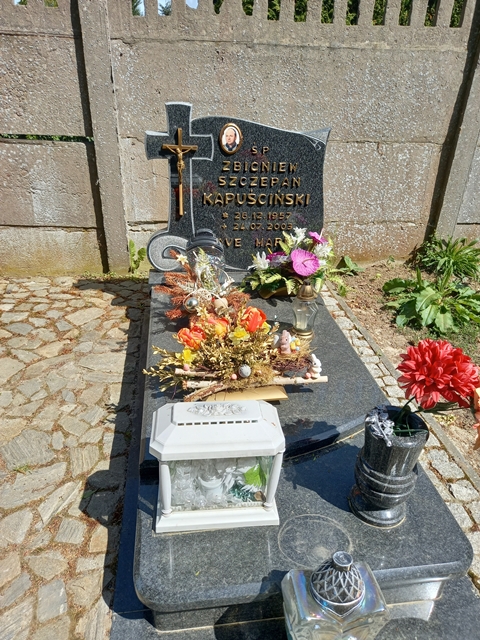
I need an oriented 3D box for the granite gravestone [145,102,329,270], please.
[{"bbox_3d":[-0.011,-0.611,2.205,0.832,0.757,0.085,-2,25,-7],"label":"granite gravestone"}]

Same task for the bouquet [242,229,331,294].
[{"bbox_3d":[0.205,-0.275,2.222,0.430,0.300,0.280,-2,25,-8],"label":"bouquet"}]

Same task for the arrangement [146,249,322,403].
[{"bbox_3d":[-0.051,-0.023,1.802,0.600,0.260,0.720,-2,27,-8],"label":"arrangement"}]

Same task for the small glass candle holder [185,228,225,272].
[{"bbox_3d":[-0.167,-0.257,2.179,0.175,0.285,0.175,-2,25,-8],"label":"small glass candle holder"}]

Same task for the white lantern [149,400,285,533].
[{"bbox_3d":[-0.057,0.353,1.167,0.312,0.302,0.182,-1,27,-5],"label":"white lantern"}]

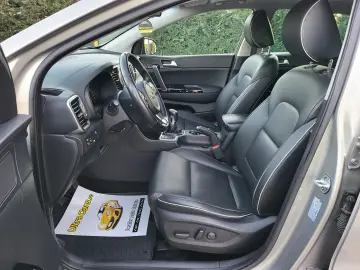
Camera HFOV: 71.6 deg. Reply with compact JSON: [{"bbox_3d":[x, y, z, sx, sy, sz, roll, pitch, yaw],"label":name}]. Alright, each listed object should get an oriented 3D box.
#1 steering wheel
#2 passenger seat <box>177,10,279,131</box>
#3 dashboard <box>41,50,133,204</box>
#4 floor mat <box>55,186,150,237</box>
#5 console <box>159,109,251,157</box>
[{"bbox_3d":[-0.167,-0.173,1.089,0.120,0.370,0.370,-25,19,11],"label":"steering wheel"},{"bbox_3d":[0.252,-0.353,1.804,0.800,0.970,0.530,0,22,1],"label":"passenger seat"},{"bbox_3d":[-0.522,-0.234,1.452,0.550,0.510,1.380,0,22,1],"label":"dashboard"},{"bbox_3d":[-0.381,0.396,1.315,0.420,0.040,0.300,6,22,-1],"label":"floor mat"},{"bbox_3d":[0.201,0.032,1.563,0.820,0.390,0.270,0,22,1],"label":"console"}]

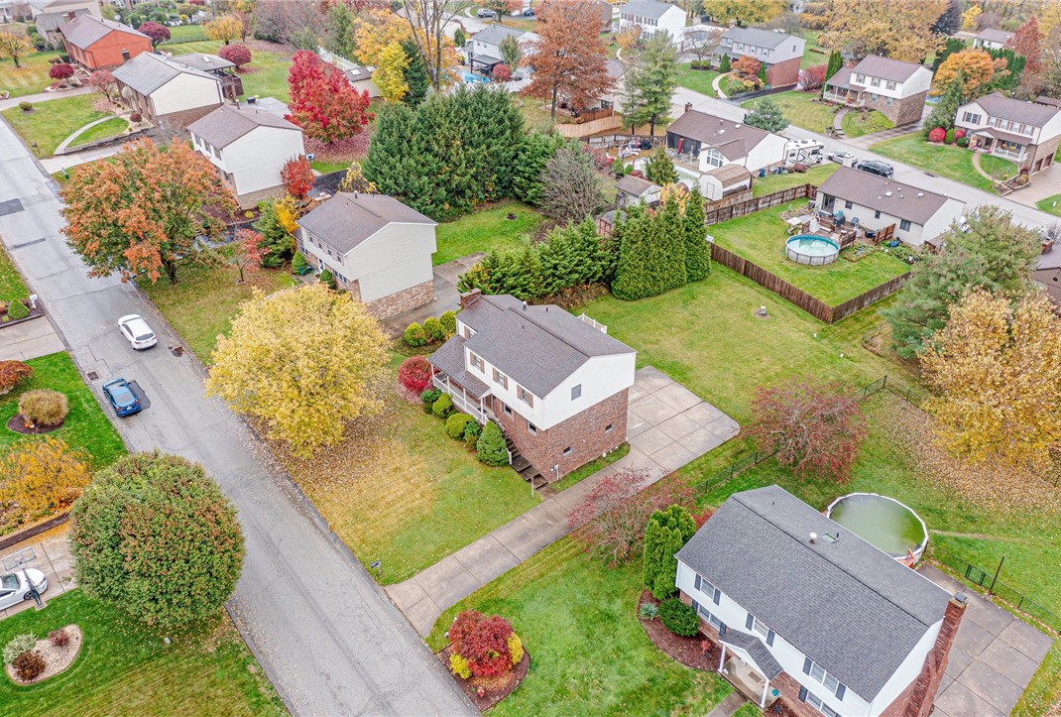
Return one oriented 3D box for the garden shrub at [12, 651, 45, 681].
[{"bbox_3d":[-25.386,15.587,42.428,1.479,1.288,1.479,-1,33,0],"label":"garden shrub"}]

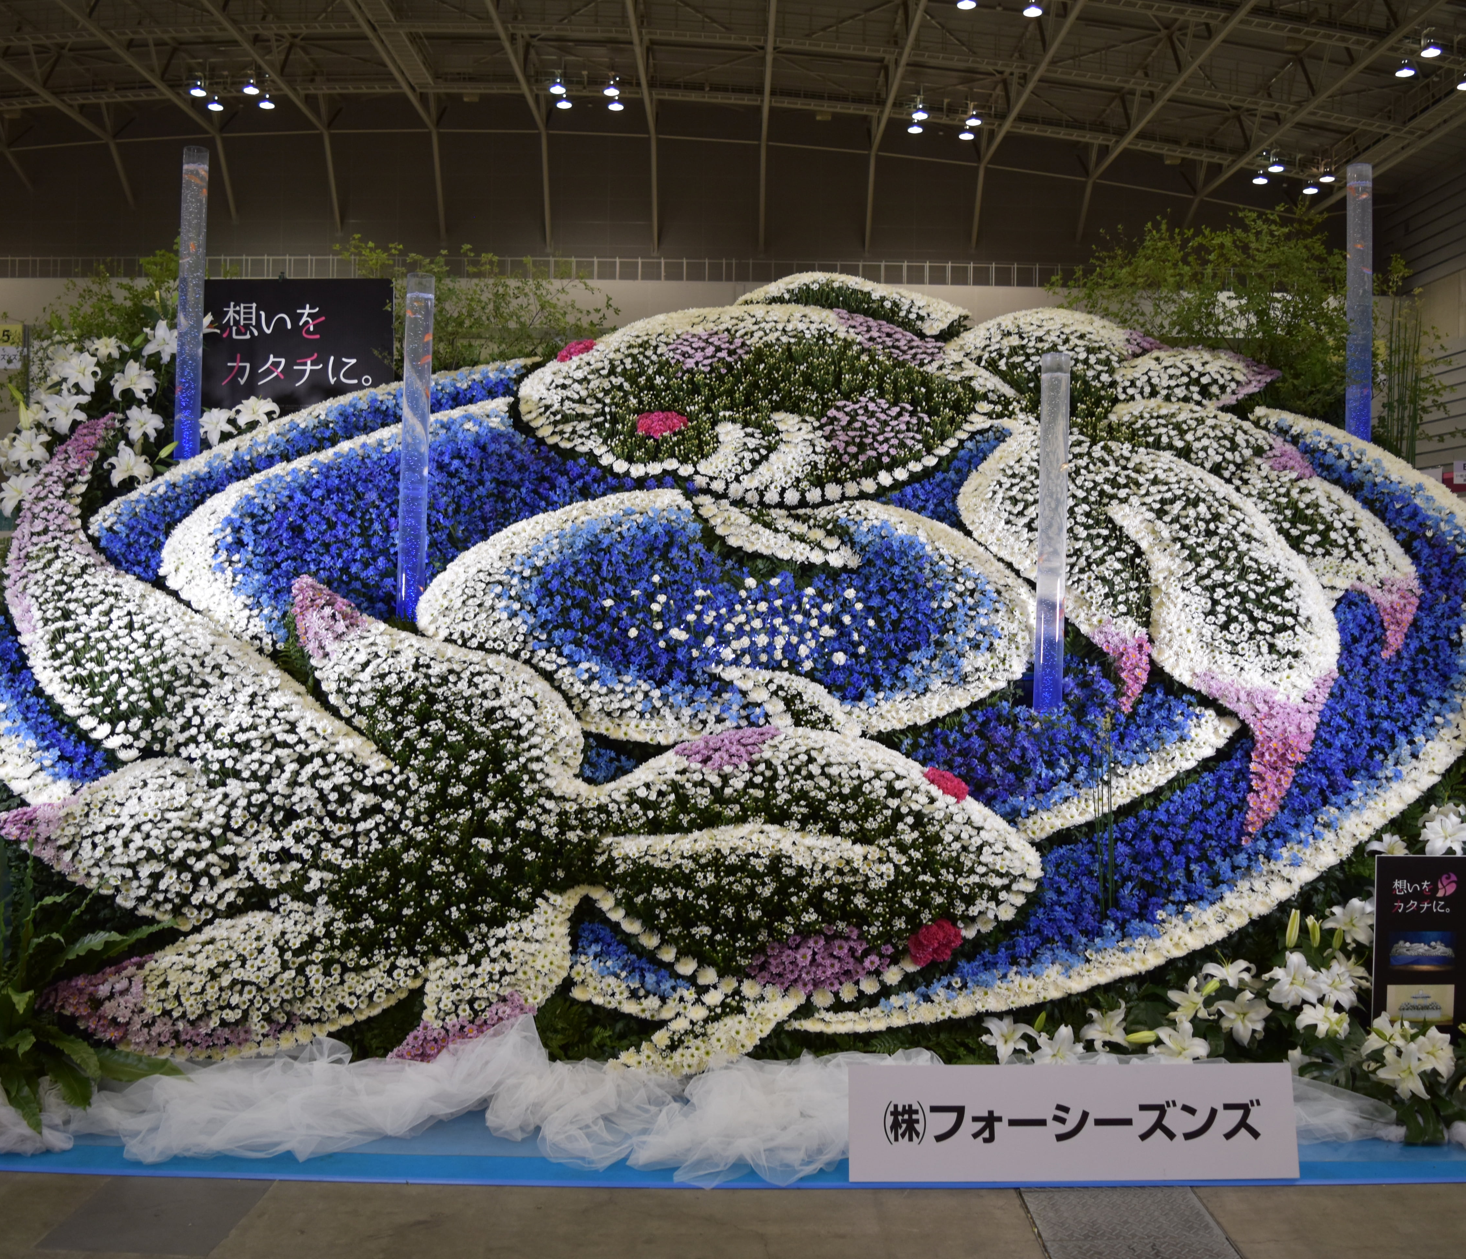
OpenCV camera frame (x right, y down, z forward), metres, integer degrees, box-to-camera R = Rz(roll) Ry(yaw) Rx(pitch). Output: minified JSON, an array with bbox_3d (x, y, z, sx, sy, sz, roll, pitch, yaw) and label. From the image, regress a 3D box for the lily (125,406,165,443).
[{"bbox_3d":[-2.326,-0.813,4.800,0.161,0.145,0.100,1,1,-11],"label":"lily"}]

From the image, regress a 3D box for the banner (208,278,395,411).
[{"bbox_3d":[-1.870,-1.209,5.200,0.835,0.590,0.013,1,2,-1],"label":"banner"}]

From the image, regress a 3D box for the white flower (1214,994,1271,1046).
[{"bbox_3d":[1.538,1.180,3.660,0.168,0.155,0.100,1,2,6],"label":"white flower"}]

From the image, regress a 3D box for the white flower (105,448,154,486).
[{"bbox_3d":[-2.292,-0.620,4.600,0.185,0.160,0.110,0,2,-9],"label":"white flower"}]

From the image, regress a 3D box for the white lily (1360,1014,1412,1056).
[{"bbox_3d":[1.952,1.216,3.620,0.158,0.140,0.100,1,2,11],"label":"white lily"}]

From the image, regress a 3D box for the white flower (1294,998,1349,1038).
[{"bbox_3d":[1.801,1.189,3.700,0.165,0.130,0.120,0,2,11],"label":"white flower"}]

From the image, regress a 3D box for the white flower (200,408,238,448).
[{"bbox_3d":[-2.024,-0.796,4.760,0.155,0.158,0.095,0,2,-6],"label":"white flower"}]

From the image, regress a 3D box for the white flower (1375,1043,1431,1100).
[{"bbox_3d":[1.926,1.269,3.480,0.166,0.162,0.110,1,1,17],"label":"white flower"}]

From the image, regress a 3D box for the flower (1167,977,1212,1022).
[{"bbox_3d":[1.431,1.161,3.800,0.145,0.140,0.120,1,2,24],"label":"flower"}]

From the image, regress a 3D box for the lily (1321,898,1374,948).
[{"bbox_3d":[1.951,0.931,3.850,0.167,0.158,0.110,0,2,-6],"label":"lily"}]

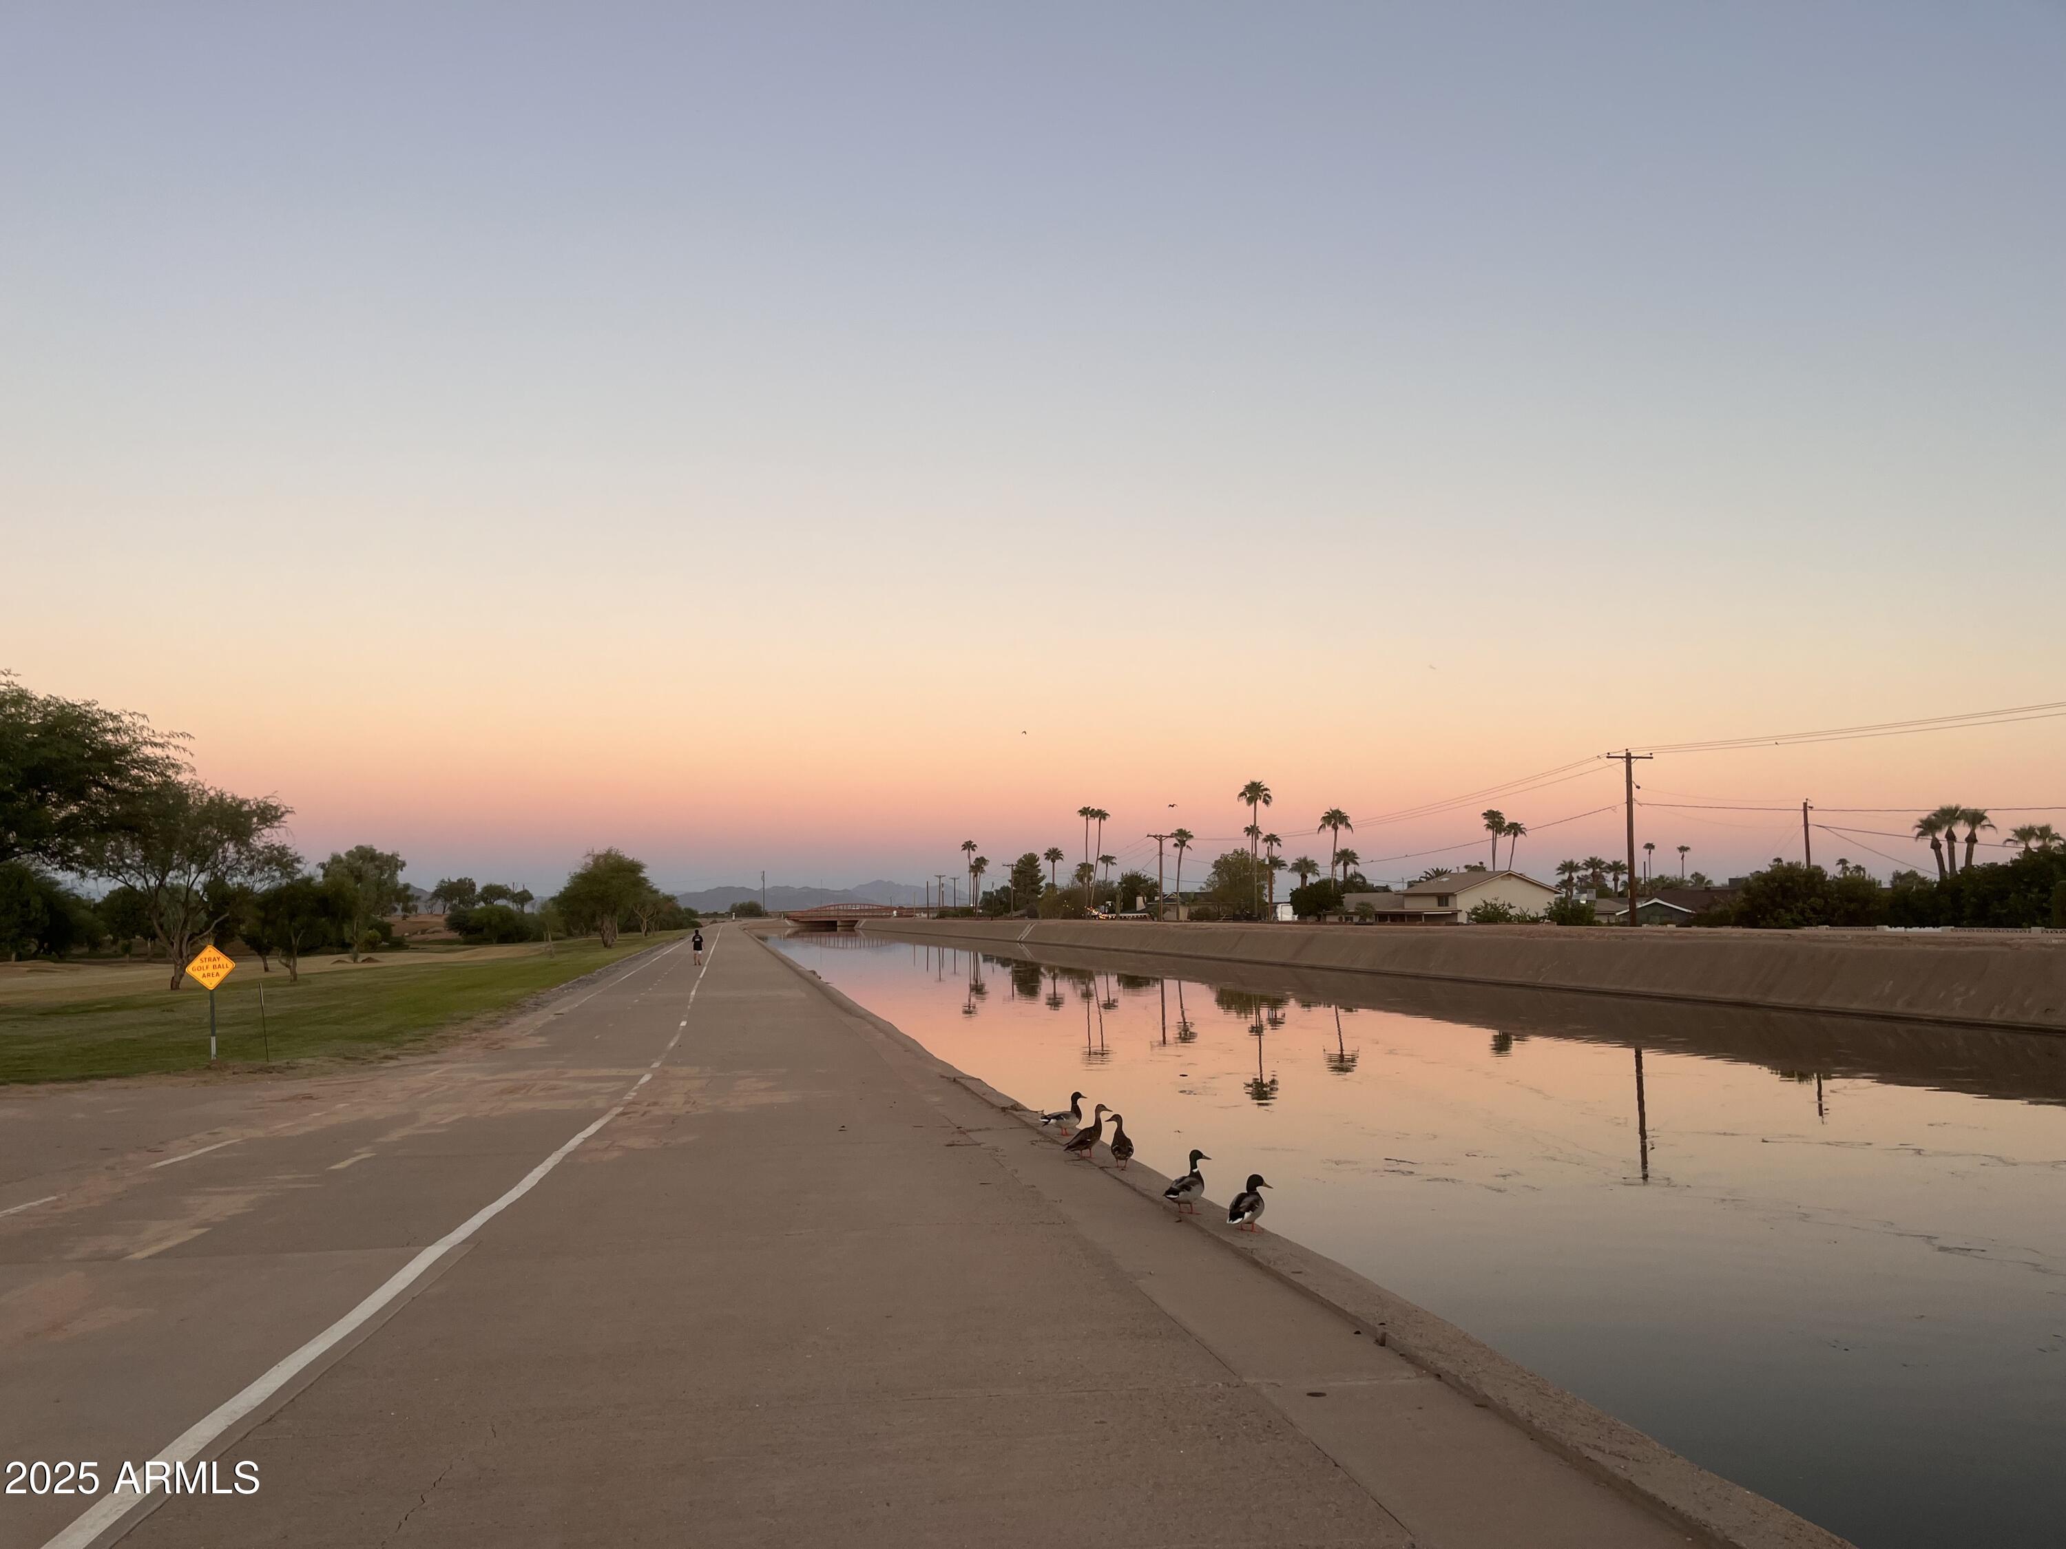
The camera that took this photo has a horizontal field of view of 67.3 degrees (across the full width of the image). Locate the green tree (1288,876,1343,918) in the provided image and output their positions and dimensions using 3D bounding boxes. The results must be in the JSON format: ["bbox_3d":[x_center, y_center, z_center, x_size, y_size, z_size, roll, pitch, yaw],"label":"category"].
[{"bbox_3d":[24.700,11.630,135.765,4.800,5.174,4.800,-1,-5,10],"label":"green tree"}]

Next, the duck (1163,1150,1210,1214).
[{"bbox_3d":[0.949,2.490,9.500,0.400,0.390,0.180,4,-7,-40],"label":"duck"}]

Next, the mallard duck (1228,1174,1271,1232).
[{"bbox_3d":[1.123,2.210,8.075,0.170,0.310,0.350,-5,-7,42],"label":"mallard duck"}]

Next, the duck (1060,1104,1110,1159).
[{"bbox_3d":[0.356,2.412,10.570,0.360,0.370,0.160,3,-6,-33],"label":"duck"}]

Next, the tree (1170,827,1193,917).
[{"bbox_3d":[16.110,11.488,167.487,2.600,11.315,2.600,-1,-5,5],"label":"tree"}]

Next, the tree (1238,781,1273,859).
[{"bbox_3d":[20.425,7.685,141.361,3.000,14.098,3.000,-1,-5,8],"label":"tree"}]

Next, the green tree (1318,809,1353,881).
[{"bbox_3d":[29.449,9.031,151.000,3.400,11.000,3.400,0,-5,0],"label":"green tree"}]

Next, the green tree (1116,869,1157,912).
[{"bbox_3d":[15.004,18.076,224.611,5.800,8.571,5.800,-1,-5,4],"label":"green tree"}]

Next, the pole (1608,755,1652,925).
[{"bbox_3d":[27.412,3.513,70.579,2.450,9.281,0.350,1,-5,-12],"label":"pole"}]

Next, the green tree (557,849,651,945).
[{"bbox_3d":[-34.520,9.881,125.000,7.800,8.100,7.600,0,-5,0],"label":"green tree"}]

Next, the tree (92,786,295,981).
[{"bbox_3d":[-30.260,3.961,56.000,7.600,7.600,7.200,0,-5,0],"label":"tree"}]

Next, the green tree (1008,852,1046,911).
[{"bbox_3d":[-0.905,20.964,290.000,7.000,12.500,7.000,0,-5,0],"label":"green tree"}]

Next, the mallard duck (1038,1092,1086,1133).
[{"bbox_3d":[0.243,2.840,13.000,0.420,0.370,0.180,2,-6,-21],"label":"mallard duck"}]

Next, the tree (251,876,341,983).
[{"bbox_3d":[-31.339,6.556,66.000,4.200,4.600,4.000,0,-5,0],"label":"tree"}]

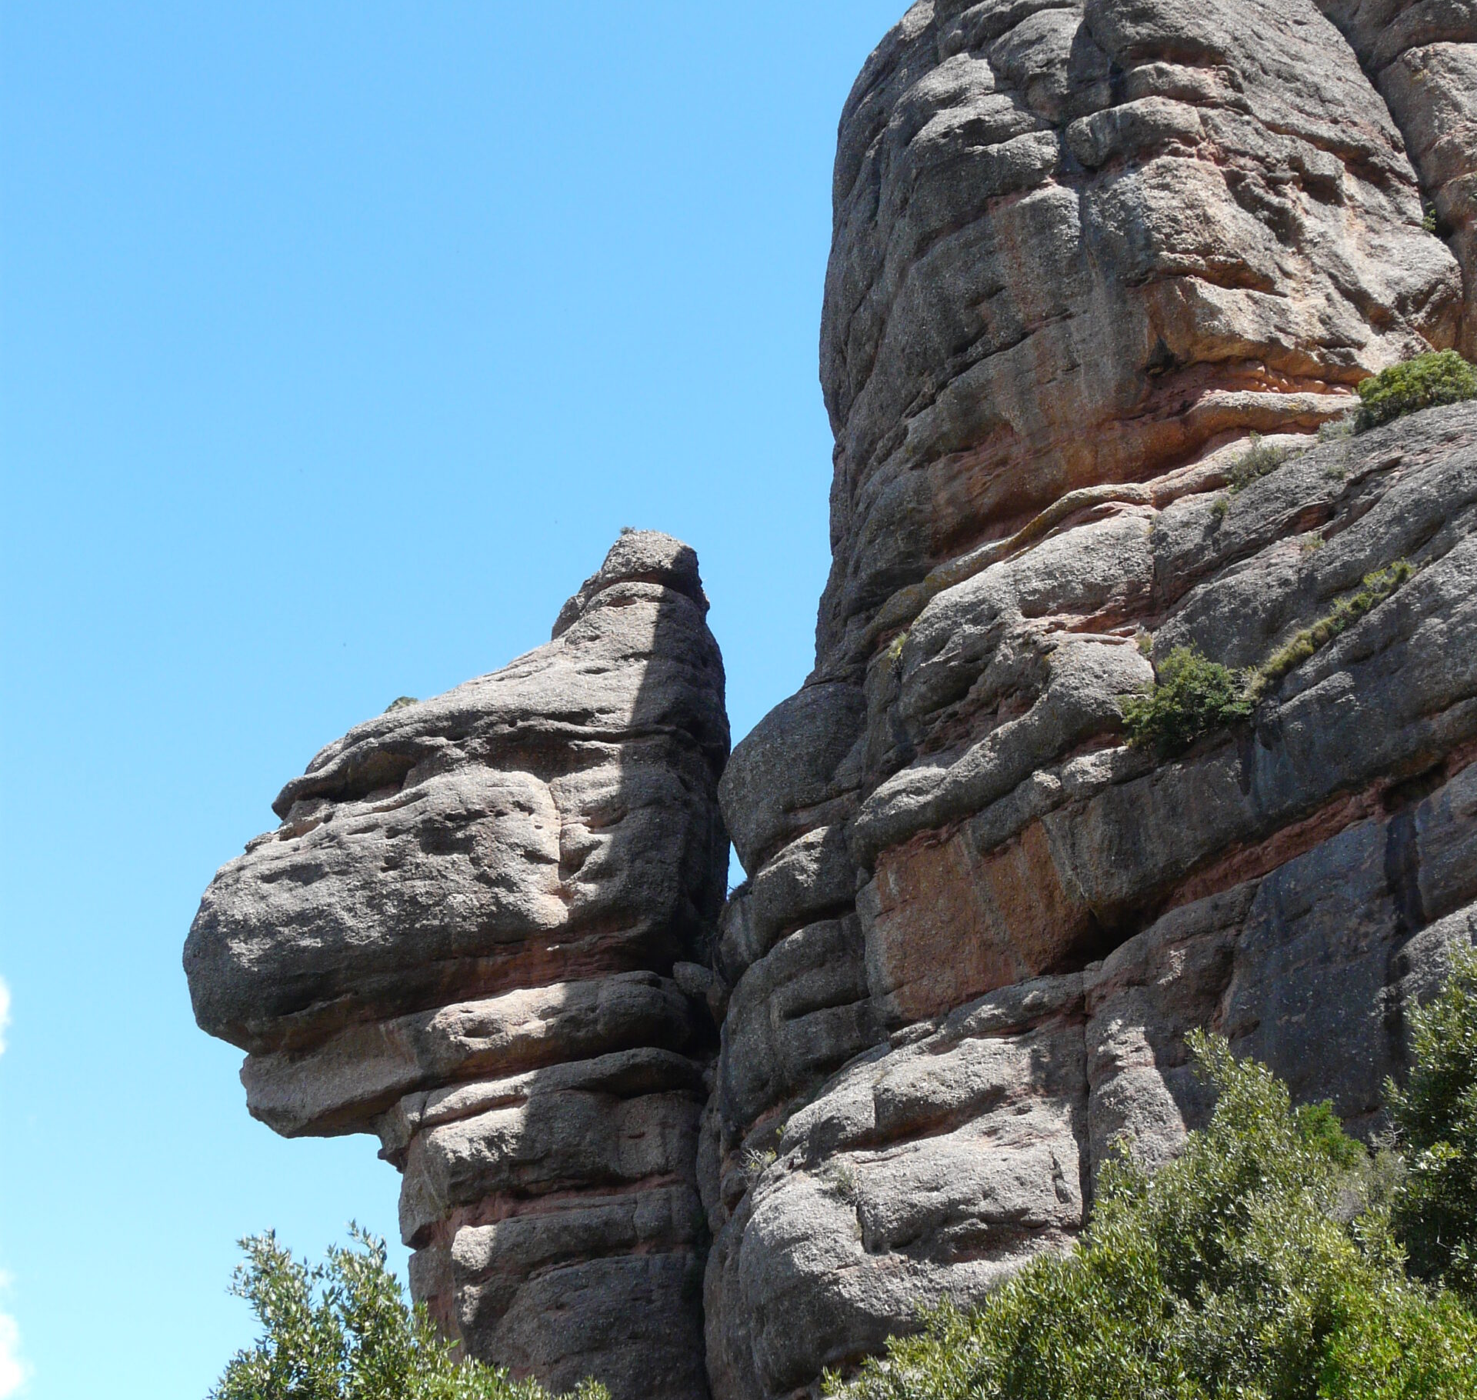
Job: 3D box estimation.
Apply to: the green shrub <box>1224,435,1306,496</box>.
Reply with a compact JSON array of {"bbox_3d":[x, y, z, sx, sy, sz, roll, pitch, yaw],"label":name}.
[{"bbox_3d":[12.490,-5.570,54.000,1.850,1.350,1.500,0,-28,0],"label":"green shrub"}]

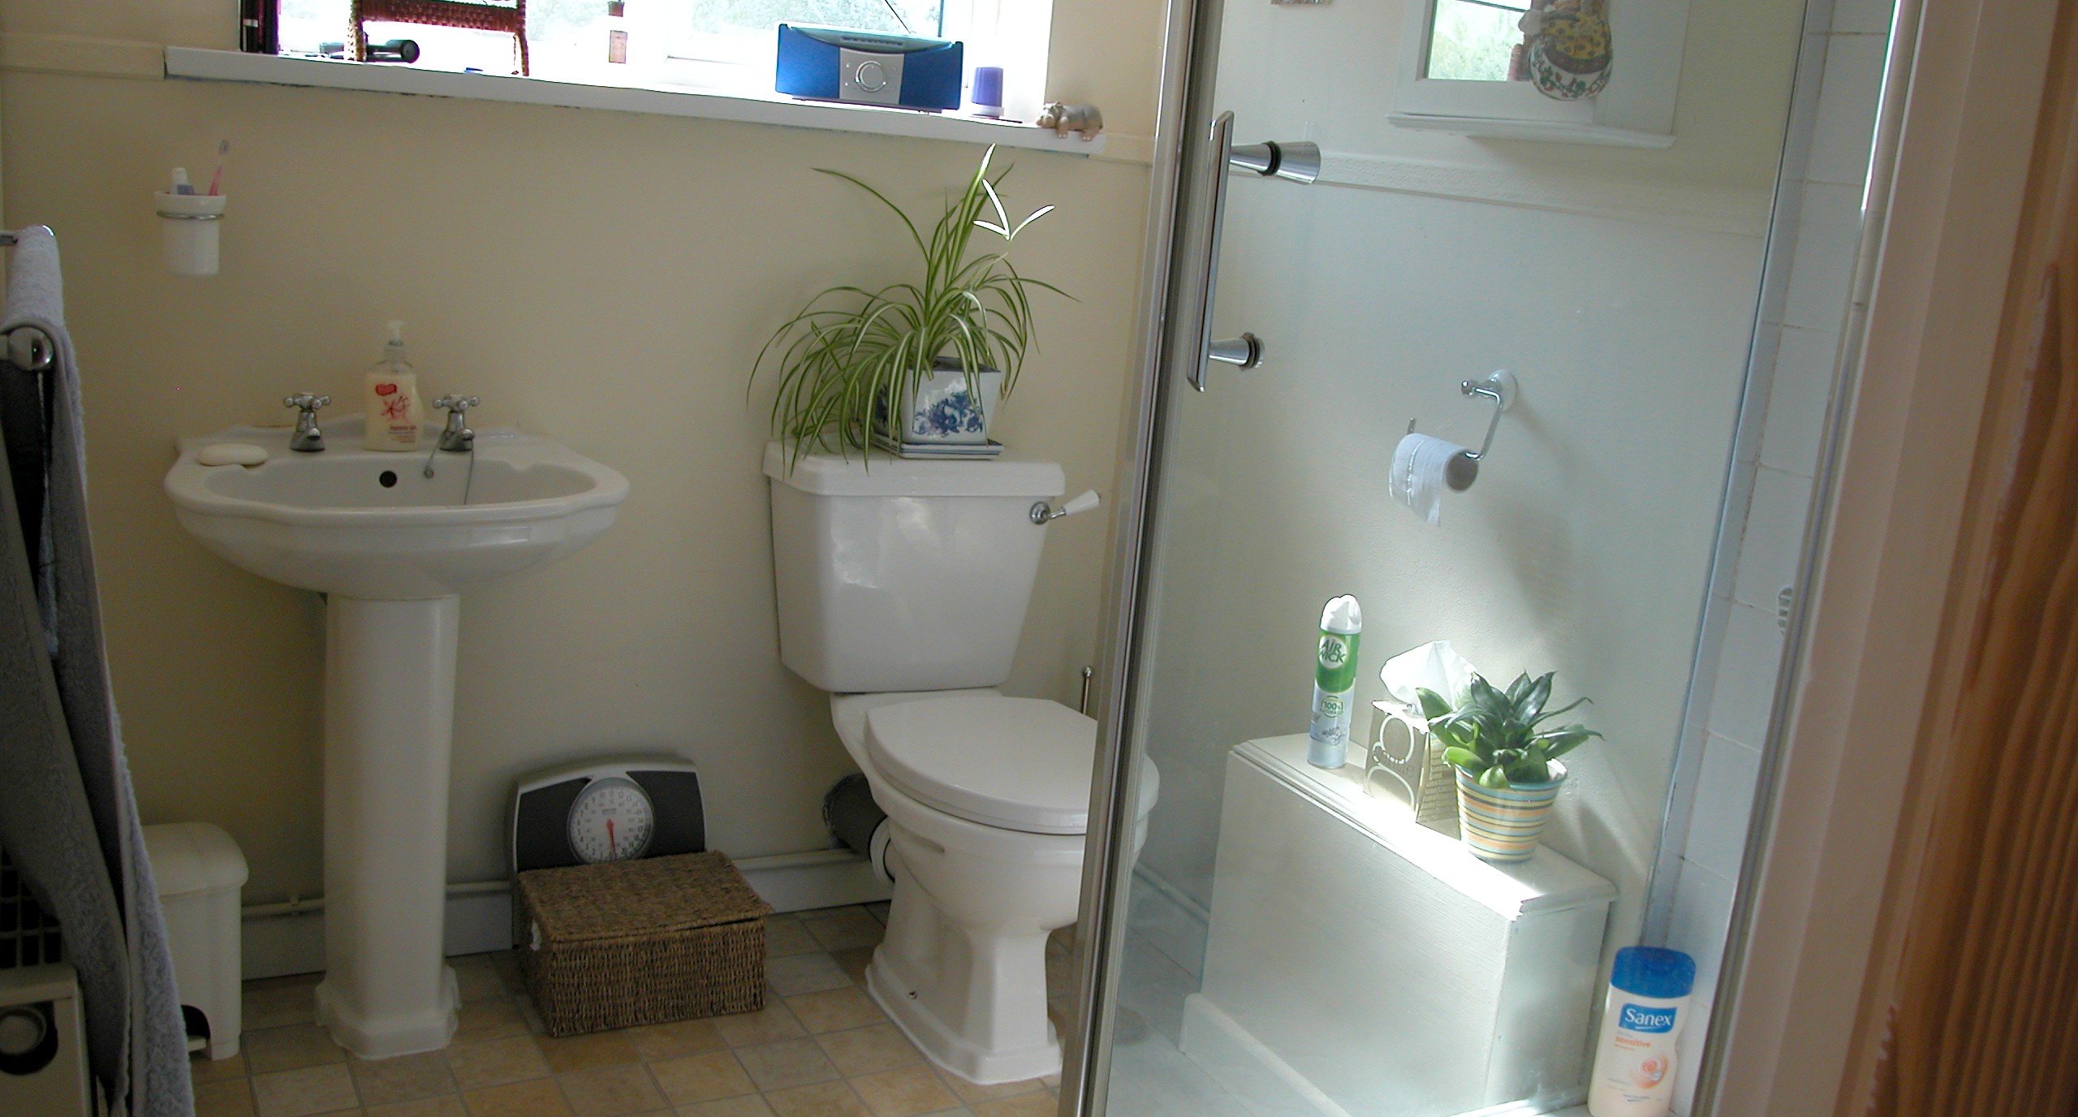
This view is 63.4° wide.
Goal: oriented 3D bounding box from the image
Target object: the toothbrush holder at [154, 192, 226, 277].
[{"bbox_3d":[-1.084,-0.414,2.148,0.087,0.106,0.090,0,12,-28],"label":"toothbrush holder"}]

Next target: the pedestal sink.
[{"bbox_3d":[-0.847,0.250,2.230,0.572,0.824,0.480,-1,13,-28],"label":"pedestal sink"}]

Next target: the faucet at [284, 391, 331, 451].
[{"bbox_3d":[-0.966,-0.180,2.230,0.063,0.078,0.110,-1,13,-30],"label":"faucet"}]

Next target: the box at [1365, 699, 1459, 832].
[{"bbox_3d":[0.512,0.263,2.183,0.111,0.123,0.117,1,12,-23],"label":"box"}]

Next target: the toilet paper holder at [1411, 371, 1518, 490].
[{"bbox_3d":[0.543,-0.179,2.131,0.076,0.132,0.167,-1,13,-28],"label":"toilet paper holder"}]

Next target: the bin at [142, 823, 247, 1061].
[{"bbox_3d":[-1.139,0.490,2.207,0.182,0.298,0.184,-1,13,-28],"label":"bin"}]

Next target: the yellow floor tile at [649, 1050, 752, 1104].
[{"bbox_3d":[-0.450,0.702,2.258,0.116,0.008,0.116,0,12,-30],"label":"yellow floor tile"}]

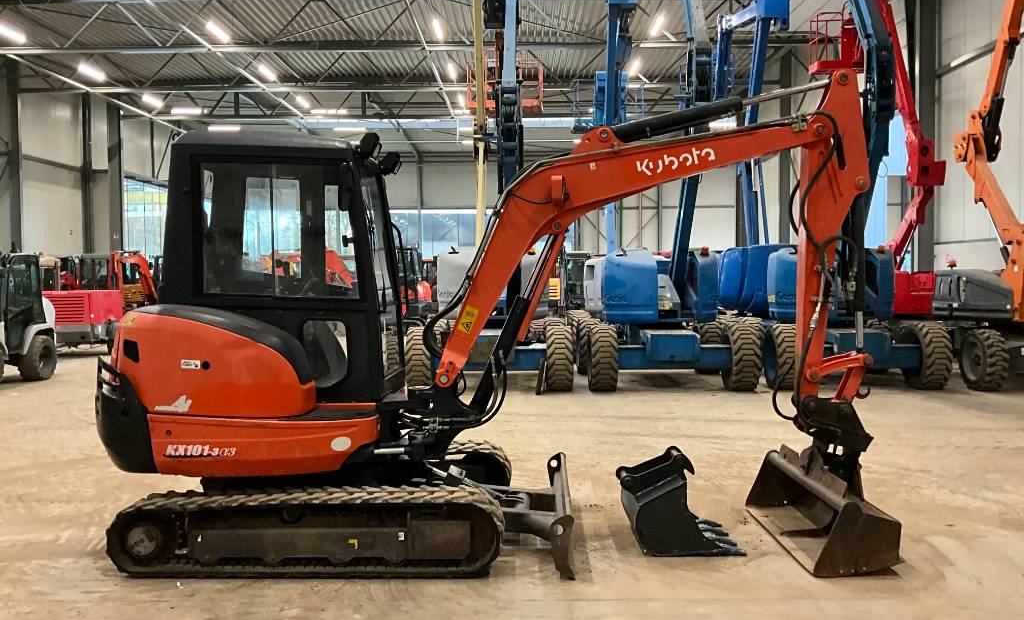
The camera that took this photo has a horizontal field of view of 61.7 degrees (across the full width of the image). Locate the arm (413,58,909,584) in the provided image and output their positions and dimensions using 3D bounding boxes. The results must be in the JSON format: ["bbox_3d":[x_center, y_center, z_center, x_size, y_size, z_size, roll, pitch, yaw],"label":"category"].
[{"bbox_3d":[0.755,-0.016,5.105,2.750,2.760,1.360,0,2,2],"label":"arm"}]

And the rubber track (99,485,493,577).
[{"bbox_3d":[-1.088,1.188,4.627,2.080,0.416,0.300,0,2,2],"label":"rubber track"}]

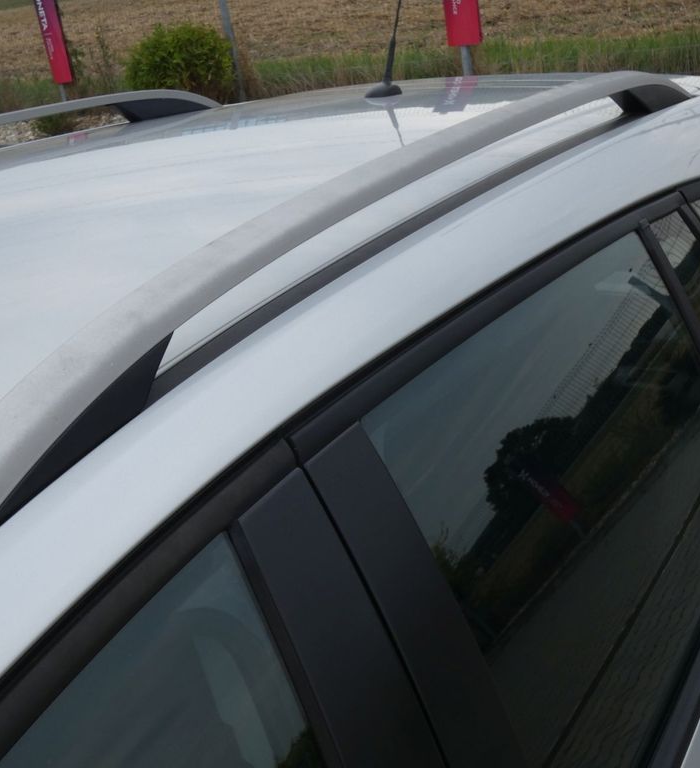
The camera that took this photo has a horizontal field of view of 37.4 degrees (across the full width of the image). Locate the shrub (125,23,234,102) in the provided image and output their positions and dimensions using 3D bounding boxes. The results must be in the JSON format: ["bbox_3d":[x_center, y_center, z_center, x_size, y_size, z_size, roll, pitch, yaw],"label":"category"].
[{"bbox_3d":[-1.724,-3.180,10.500,1.100,0.970,1.050,9,29,35],"label":"shrub"}]

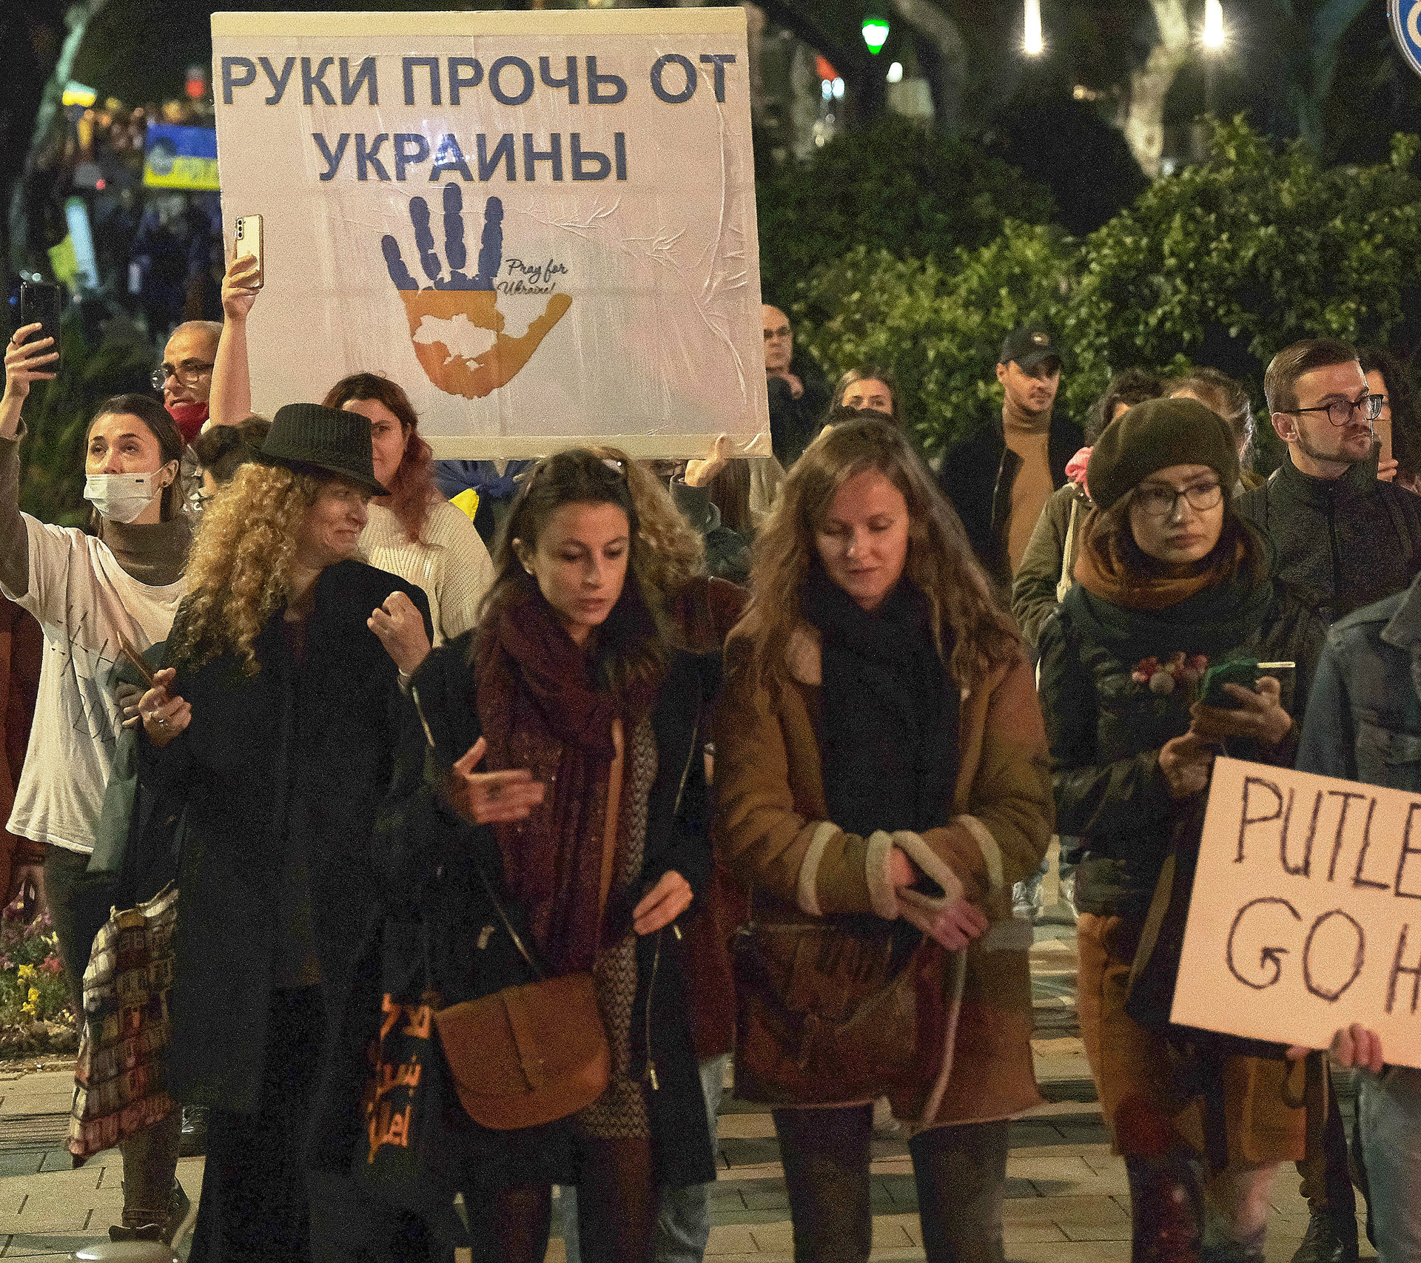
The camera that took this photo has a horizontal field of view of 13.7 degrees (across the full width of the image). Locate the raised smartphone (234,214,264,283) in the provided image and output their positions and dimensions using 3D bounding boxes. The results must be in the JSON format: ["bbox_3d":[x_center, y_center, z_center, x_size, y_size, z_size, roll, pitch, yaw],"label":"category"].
[{"bbox_3d":[-0.953,-0.787,12.200,0.073,0.153,0.009,0,4,38],"label":"raised smartphone"}]

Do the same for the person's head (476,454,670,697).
[{"bbox_3d":[-0.193,-0.082,8.500,0.250,0.340,0.260,-2,5,-30],"label":"person's head"}]

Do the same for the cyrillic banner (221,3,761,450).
[{"bbox_3d":[-0.481,-0.869,12.900,1.180,0.980,0.020,-1,-2,0],"label":"cyrillic banner"}]

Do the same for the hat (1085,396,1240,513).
[{"bbox_3d":[0.652,-0.255,8.500,0.235,0.155,0.245,-11,3,-14],"label":"hat"}]

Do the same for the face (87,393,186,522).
[{"bbox_3d":[-1.056,-0.317,10.850,0.180,0.235,0.200,-3,-1,24],"label":"face"}]

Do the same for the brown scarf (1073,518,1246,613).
[{"bbox_3d":[0.703,-0.106,9.250,0.280,0.170,0.250,0,3,-6],"label":"brown scarf"}]

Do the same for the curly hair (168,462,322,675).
[{"bbox_3d":[-0.766,-0.103,9.700,0.220,0.360,0.230,3,5,39],"label":"curly hair"}]

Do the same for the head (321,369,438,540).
[{"bbox_3d":[-0.687,-0.372,12.300,0.230,0.330,0.250,1,3,13],"label":"head"}]

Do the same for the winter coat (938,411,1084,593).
[{"bbox_3d":[0.896,-0.287,17.200,0.500,0.740,0.300,-1,3,-18],"label":"winter coat"}]

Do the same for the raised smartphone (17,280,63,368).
[{"bbox_3d":[-1.250,-0.571,11.000,0.075,0.155,0.010,0,0,5],"label":"raised smartphone"}]

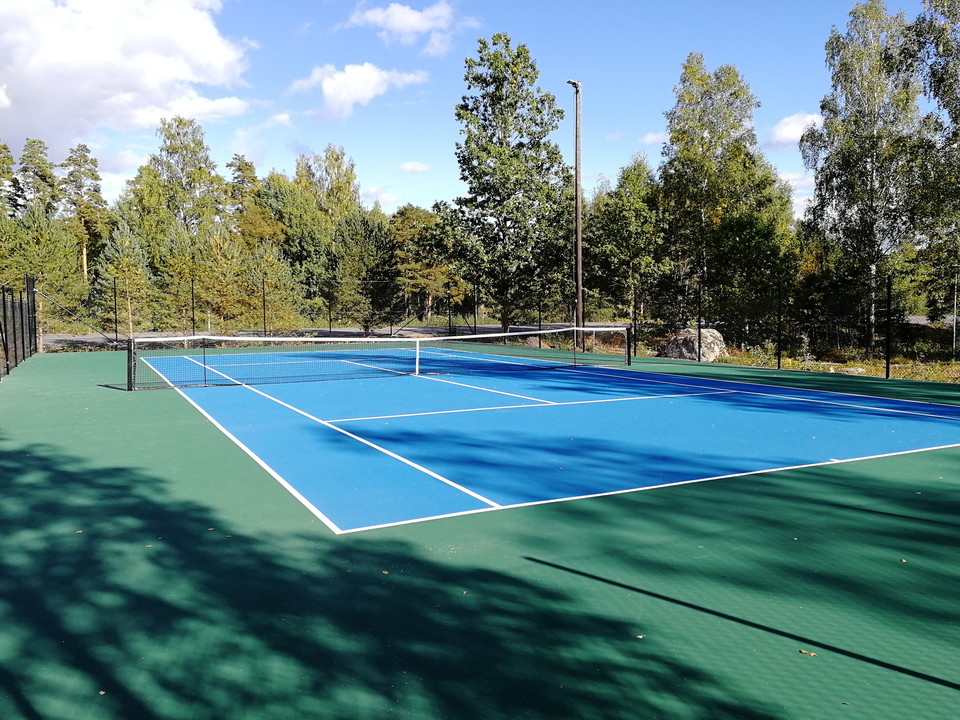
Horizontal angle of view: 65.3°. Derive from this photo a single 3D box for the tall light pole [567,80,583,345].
[{"bbox_3d":[3.862,-5.830,30.339,0.650,10.780,0.300,-1,4,-16],"label":"tall light pole"}]

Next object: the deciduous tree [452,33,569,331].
[{"bbox_3d":[1.779,-9.931,42.927,7.000,17.110,7.000,0,4,0],"label":"deciduous tree"}]

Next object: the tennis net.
[{"bbox_3d":[-1.520,-0.133,18.500,12.900,1.080,0.100,-2,4,-27],"label":"tennis net"}]

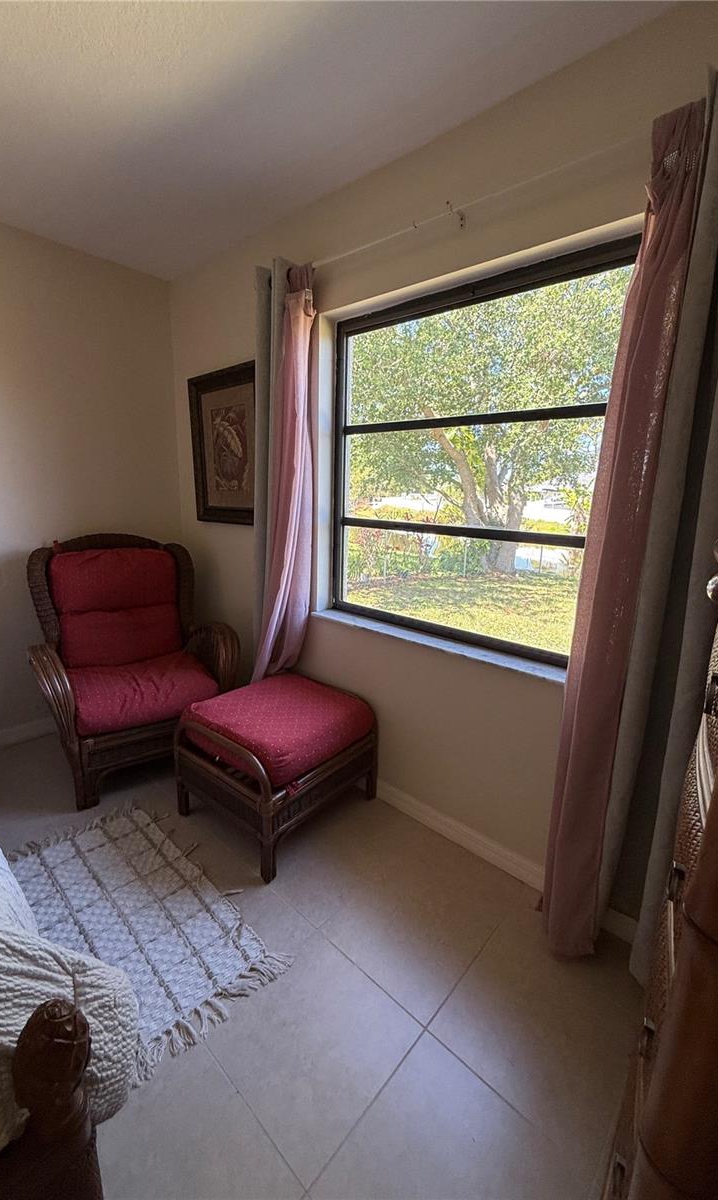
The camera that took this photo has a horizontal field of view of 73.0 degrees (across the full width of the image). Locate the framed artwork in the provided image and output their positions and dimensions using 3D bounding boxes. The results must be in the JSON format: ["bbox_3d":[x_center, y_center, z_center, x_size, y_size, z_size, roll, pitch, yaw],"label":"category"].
[{"bbox_3d":[-0.676,-0.773,2.497,0.690,0.770,0.035,13,17,40],"label":"framed artwork"}]

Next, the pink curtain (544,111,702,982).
[{"bbox_3d":[0.691,-0.017,1.304,0.200,2.170,0.140,13,17,40],"label":"pink curtain"}]

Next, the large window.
[{"bbox_3d":[0.388,-0.463,1.799,1.280,1.260,0.070,13,17,40],"label":"large window"}]

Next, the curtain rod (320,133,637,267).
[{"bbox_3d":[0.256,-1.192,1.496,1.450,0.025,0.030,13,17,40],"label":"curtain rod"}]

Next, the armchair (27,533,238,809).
[{"bbox_3d":[-1.154,0.258,2.458,0.820,1.060,0.850,-7,16,-33],"label":"armchair"}]

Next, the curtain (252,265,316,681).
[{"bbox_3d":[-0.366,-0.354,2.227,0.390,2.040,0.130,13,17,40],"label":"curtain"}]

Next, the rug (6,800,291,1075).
[{"bbox_3d":[-0.799,1.015,1.558,0.590,0.015,1.070,-12,18,-44],"label":"rug"}]

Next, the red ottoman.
[{"bbox_3d":[-0.328,0.679,2.057,0.580,0.460,0.625,12,17,38],"label":"red ottoman"}]

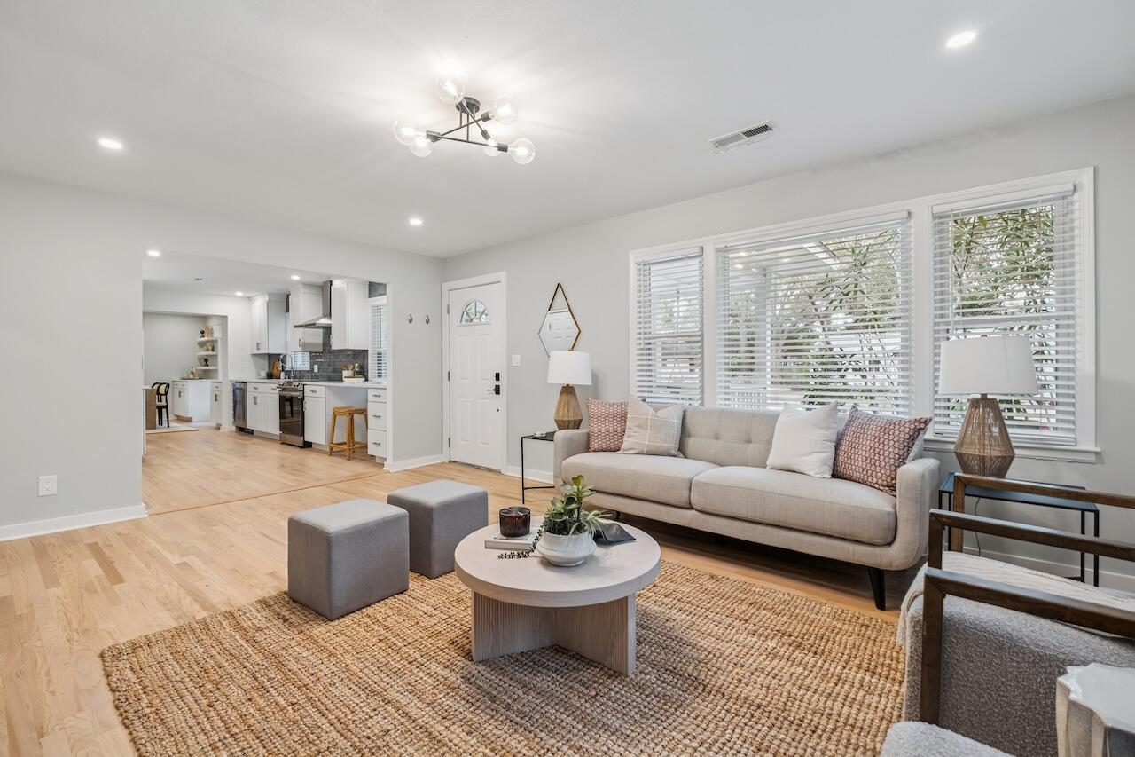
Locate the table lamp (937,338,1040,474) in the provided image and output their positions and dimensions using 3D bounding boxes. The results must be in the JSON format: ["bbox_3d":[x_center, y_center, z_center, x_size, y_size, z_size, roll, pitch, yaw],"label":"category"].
[{"bbox_3d":[2.008,0.154,2.263,0.350,0.695,0.350,1,1,39],"label":"table lamp"}]

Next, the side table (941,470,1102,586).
[{"bbox_3d":[2.018,0.776,2.146,0.482,0.550,0.490,1,1,43],"label":"side table"}]

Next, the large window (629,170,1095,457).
[{"bbox_3d":[1.607,-0.344,3.237,2.700,1.455,0.110,1,1,39],"label":"large window"}]

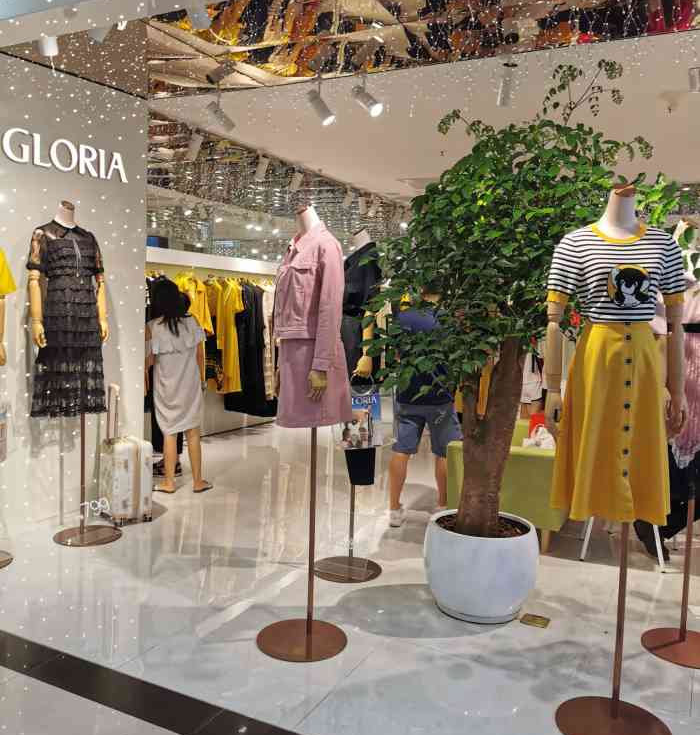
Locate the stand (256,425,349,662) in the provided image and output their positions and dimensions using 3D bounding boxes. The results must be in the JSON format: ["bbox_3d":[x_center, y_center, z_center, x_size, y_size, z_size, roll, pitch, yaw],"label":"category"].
[{"bbox_3d":[-0.191,0.721,3.107,0.390,0.920,0.390,2,5,0],"label":"stand"}]

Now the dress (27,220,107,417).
[{"bbox_3d":[-1.655,-0.324,4.303,0.470,1.230,0.330,-3,7,-45],"label":"dress"}]

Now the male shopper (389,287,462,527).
[{"bbox_3d":[0.494,0.190,4.964,0.520,1.700,0.360,1,5,-10],"label":"male shopper"}]

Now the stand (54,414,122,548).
[{"bbox_3d":[-1.574,0.655,4.394,0.390,0.740,0.390,6,6,40],"label":"stand"}]

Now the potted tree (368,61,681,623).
[{"bbox_3d":[0.863,-0.070,3.465,1.480,2.500,1.320,2,5,0],"label":"potted tree"}]

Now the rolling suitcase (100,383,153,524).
[{"bbox_3d":[-1.473,0.548,4.853,0.240,0.880,0.350,-1,6,-28],"label":"rolling suitcase"}]

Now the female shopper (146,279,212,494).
[{"bbox_3d":[-1.275,0.126,5.565,0.480,1.610,0.340,1,5,-8],"label":"female shopper"}]

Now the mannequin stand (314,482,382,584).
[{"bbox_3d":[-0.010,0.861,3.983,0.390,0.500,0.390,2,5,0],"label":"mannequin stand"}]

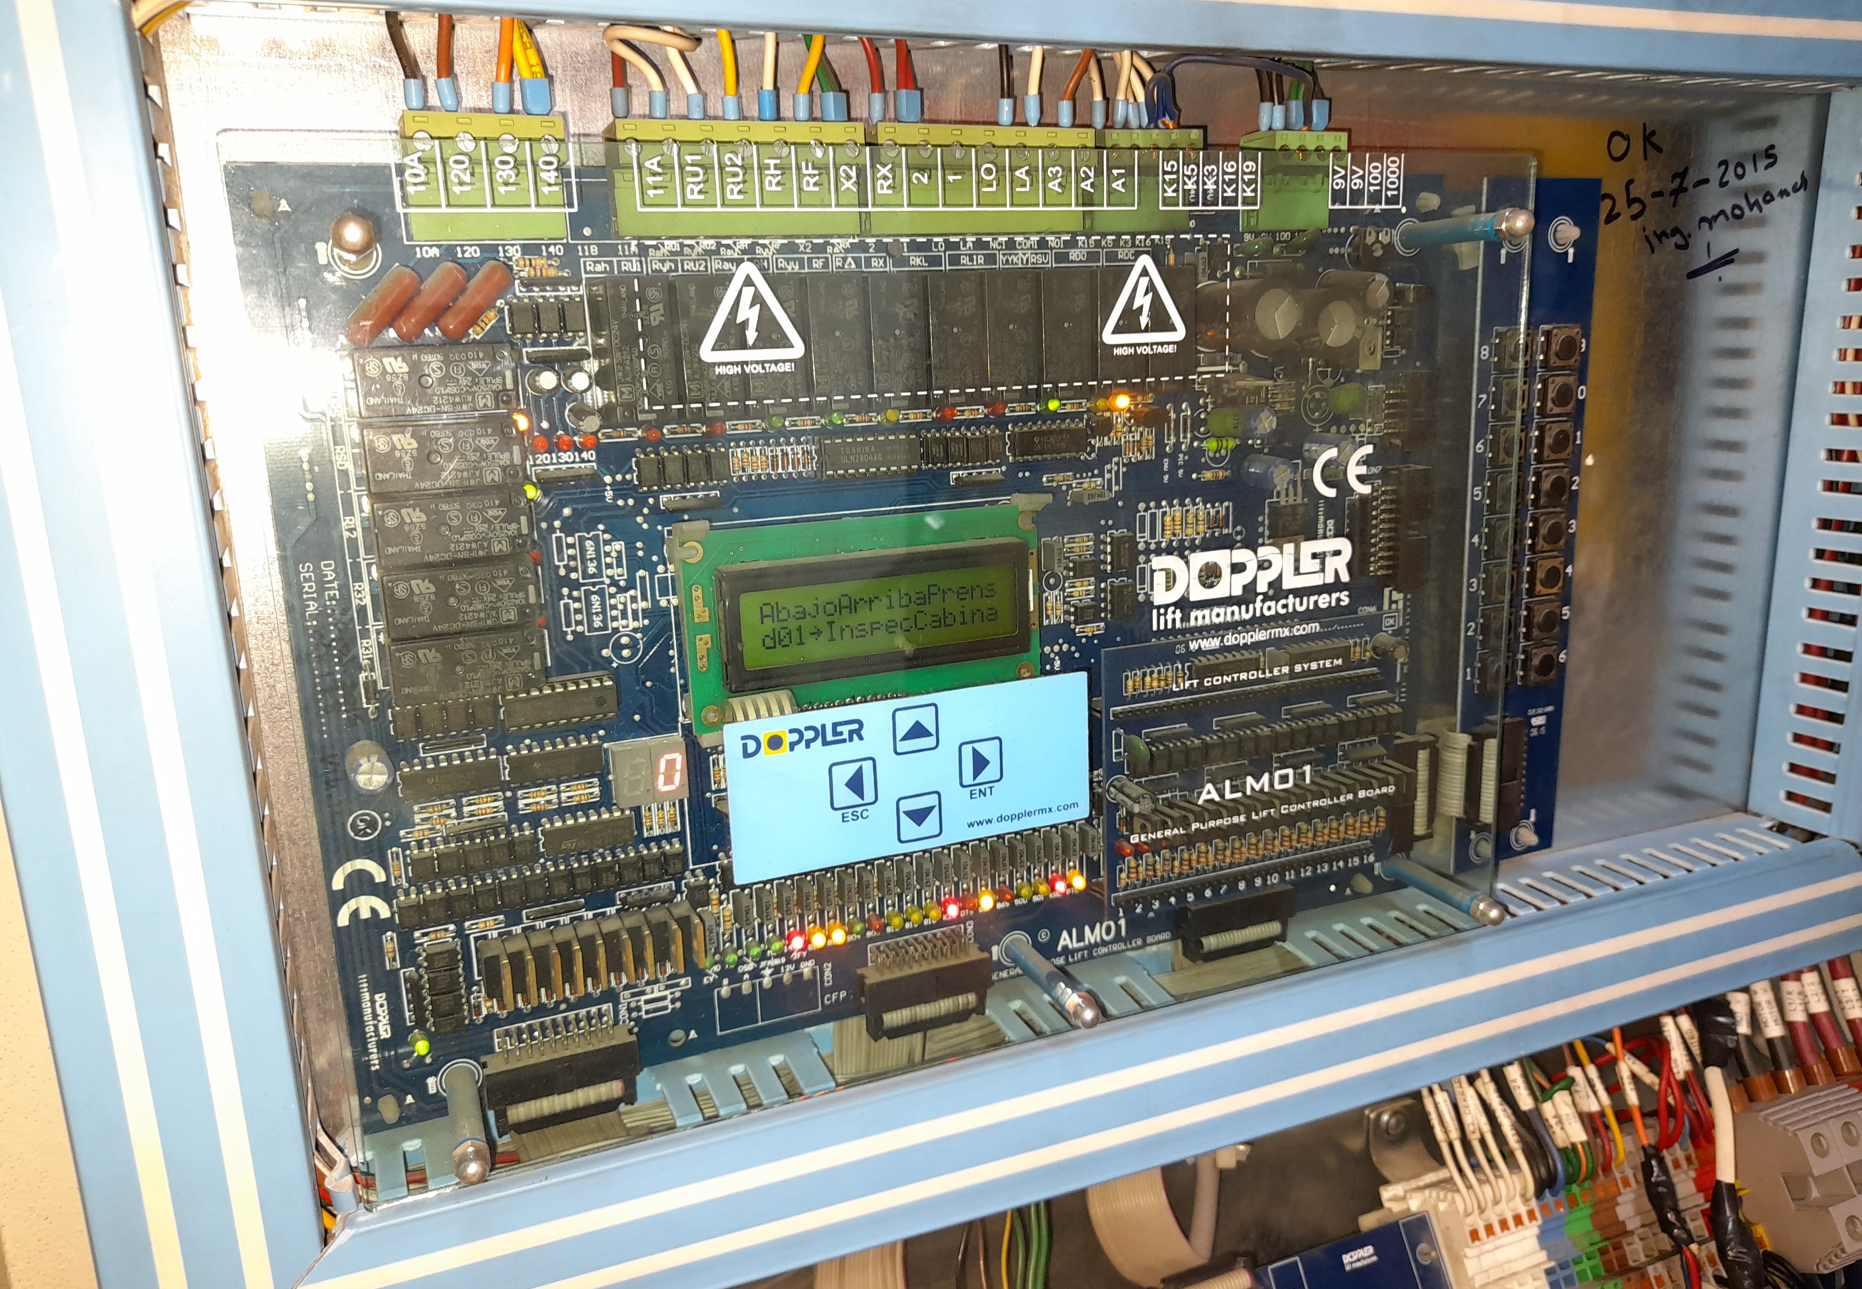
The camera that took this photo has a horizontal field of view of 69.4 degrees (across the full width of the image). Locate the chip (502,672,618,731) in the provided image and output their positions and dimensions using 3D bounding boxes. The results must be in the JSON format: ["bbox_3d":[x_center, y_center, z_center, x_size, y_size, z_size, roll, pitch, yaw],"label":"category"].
[{"bbox_3d":[-0.081,0.013,0.294,0.023,0.008,0.004,-7,13,-21],"label":"chip"}]

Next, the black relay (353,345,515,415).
[{"bbox_3d":[-0.098,-0.052,0.266,0.029,0.013,0.020,-7,13,-21],"label":"black relay"}]

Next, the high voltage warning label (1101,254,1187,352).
[{"bbox_3d":[0.047,-0.075,0.296,0.021,0.021,0.001,-7,12,-22],"label":"high voltage warning label"}]

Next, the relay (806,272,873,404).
[{"bbox_3d":[-0.023,-0.064,0.290,0.013,0.029,0.020,-7,12,-22],"label":"relay"}]

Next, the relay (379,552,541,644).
[{"bbox_3d":[-0.096,-0.010,0.275,0.029,0.013,0.020,-7,13,-21],"label":"relay"}]

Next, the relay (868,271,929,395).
[{"bbox_3d":[-0.010,-0.066,0.295,0.013,0.029,0.020,-7,12,-22],"label":"relay"}]

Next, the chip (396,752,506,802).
[{"bbox_3d":[-0.103,0.029,0.288,0.020,0.008,0.004,-7,13,-21],"label":"chip"}]

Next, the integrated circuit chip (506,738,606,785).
[{"bbox_3d":[-0.082,0.026,0.296,0.020,0.008,0.004,-7,13,-21],"label":"integrated circuit chip"}]

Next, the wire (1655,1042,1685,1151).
[{"bbox_3d":[0.219,0.134,0.398,0.007,0.032,0.006,-7,13,-21],"label":"wire"}]

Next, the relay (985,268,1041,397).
[{"bbox_3d":[0.014,-0.070,0.309,0.013,0.029,0.020,-7,13,-21],"label":"relay"}]

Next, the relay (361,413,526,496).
[{"bbox_3d":[-0.097,-0.038,0.269,0.029,0.013,0.020,-7,13,-21],"label":"relay"}]

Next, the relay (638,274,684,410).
[{"bbox_3d":[-0.061,-0.061,0.279,0.013,0.029,0.020,-7,13,-21],"label":"relay"}]

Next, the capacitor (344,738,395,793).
[{"bbox_3d":[-0.116,0.026,0.278,0.008,0.008,0.012,-9,13,-27],"label":"capacitor"}]

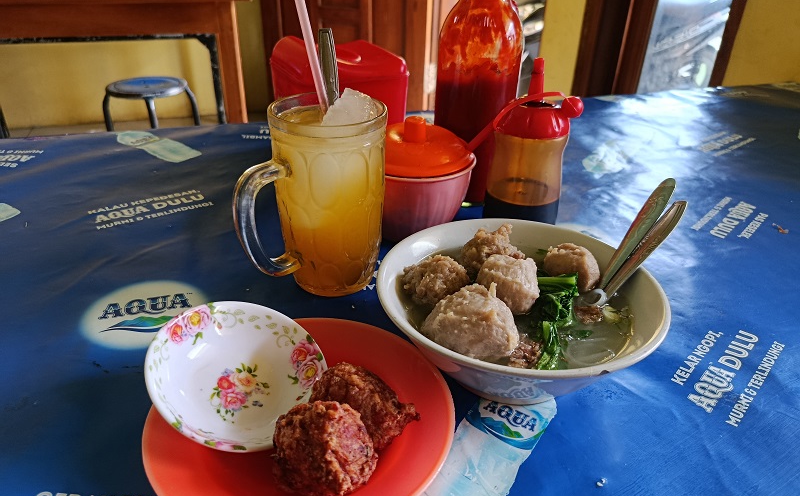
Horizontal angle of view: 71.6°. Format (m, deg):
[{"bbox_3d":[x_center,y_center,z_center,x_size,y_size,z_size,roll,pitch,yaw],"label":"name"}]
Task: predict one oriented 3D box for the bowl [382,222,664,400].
[{"bbox_3d":[0.067,0.044,0.333,0.162,0.059,0.162,2,29,-1],"label":"bowl"}]

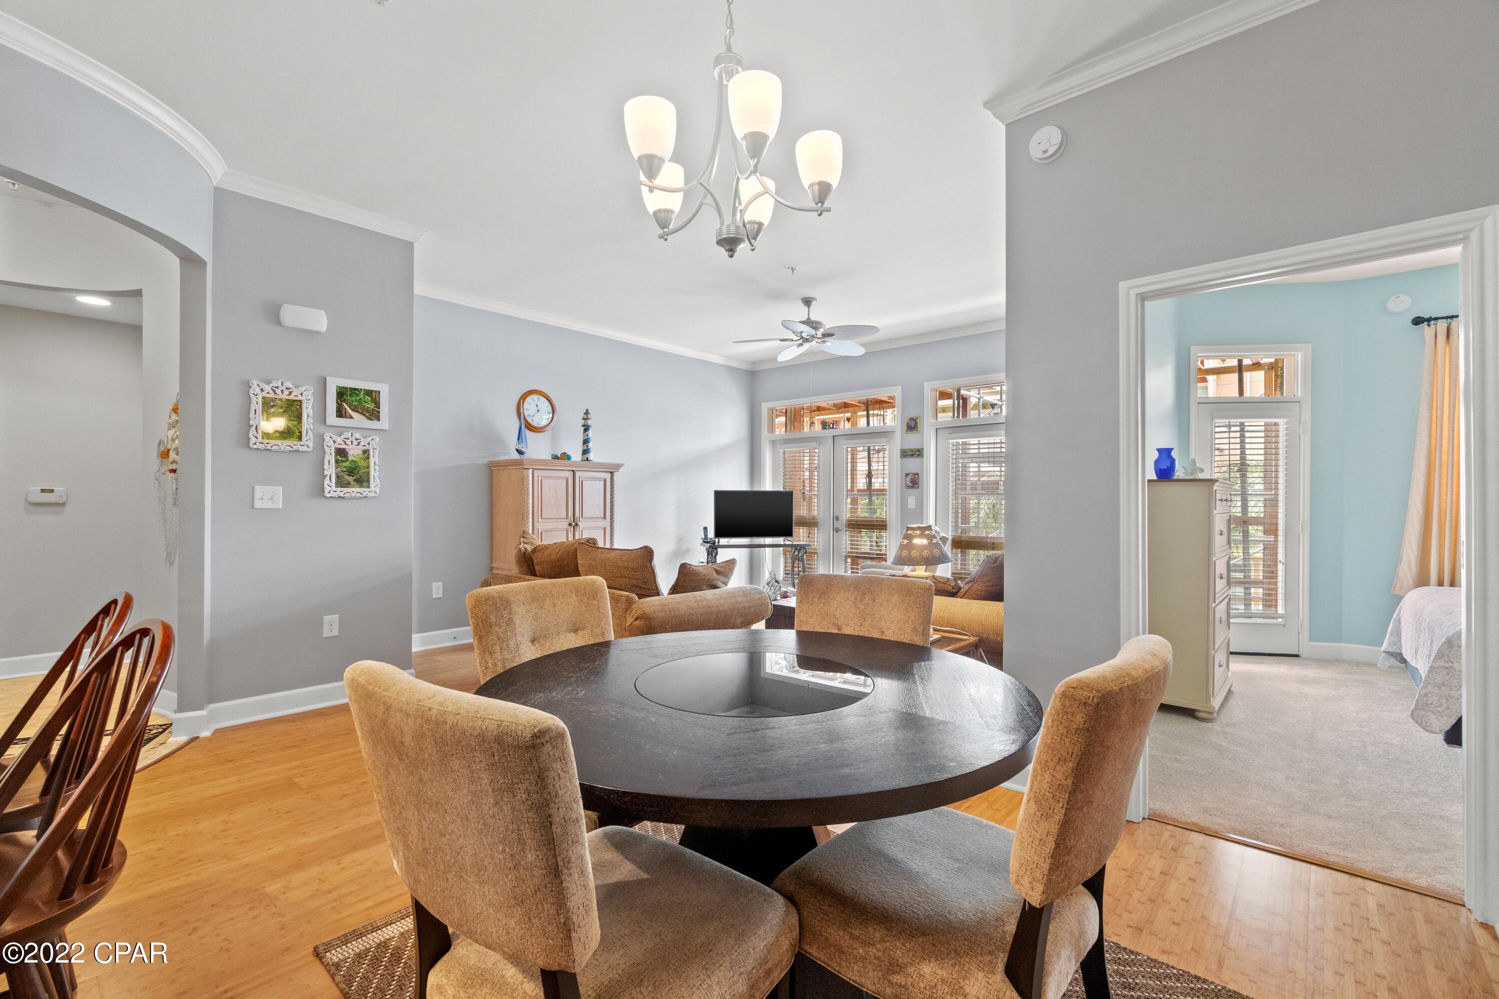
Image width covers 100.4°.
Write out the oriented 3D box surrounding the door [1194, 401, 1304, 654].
[{"bbox_3d":[4.130,0.237,5.172,0.810,2.062,0.050,0,0,6],"label":"door"}]

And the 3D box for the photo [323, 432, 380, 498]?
[{"bbox_3d":[-2.462,-0.213,3.882,0.025,0.397,0.297,0,-1,43],"label":"photo"}]

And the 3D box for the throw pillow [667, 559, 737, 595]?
[{"bbox_3d":[-0.315,0.606,4.284,0.150,0.410,0.460,26,16,39],"label":"throw pillow"}]

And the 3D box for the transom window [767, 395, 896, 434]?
[{"bbox_3d":[0.951,-1.022,7.627,1.860,0.360,0.090,0,-1,42],"label":"transom window"}]

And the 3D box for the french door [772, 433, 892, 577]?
[{"bbox_3d":[0.961,0.267,7.607,1.800,2.040,0.080,0,-1,42],"label":"french door"}]

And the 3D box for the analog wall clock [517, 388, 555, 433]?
[{"bbox_3d":[-2.036,-0.853,6.011,0.050,0.395,0.395,0,-1,42],"label":"analog wall clock"}]

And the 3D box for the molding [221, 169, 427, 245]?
[{"bbox_3d":[-2.527,-1.750,3.782,0.080,0.085,1.097,0,-1,43],"label":"molding"}]

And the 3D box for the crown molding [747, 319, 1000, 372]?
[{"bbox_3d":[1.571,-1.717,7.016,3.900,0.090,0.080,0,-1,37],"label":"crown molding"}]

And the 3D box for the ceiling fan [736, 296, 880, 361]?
[{"bbox_3d":[0.521,-1.560,5.519,1.330,0.430,1.330,0,0,0],"label":"ceiling fan"}]

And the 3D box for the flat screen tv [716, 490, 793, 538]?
[{"bbox_3d":[0.056,0.174,7.250,0.910,0.550,0.080,0,0,-6],"label":"flat screen tv"}]

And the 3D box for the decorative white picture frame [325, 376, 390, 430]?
[{"bbox_3d":[-2.441,-0.595,3.908,0.025,0.296,0.348,0,-1,43],"label":"decorative white picture frame"}]

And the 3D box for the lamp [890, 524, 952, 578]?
[{"bbox_3d":[0.885,0.423,3.200,0.310,0.580,0.310,0,0,0],"label":"lamp"}]

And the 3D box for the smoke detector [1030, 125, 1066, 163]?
[{"bbox_3d":[1.291,-1.555,2.724,0.152,0.152,0.040,0,-1,42],"label":"smoke detector"}]

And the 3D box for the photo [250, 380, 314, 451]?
[{"bbox_3d":[-2.705,-0.475,3.623,0.026,0.400,0.305,0,-1,42],"label":"photo"}]

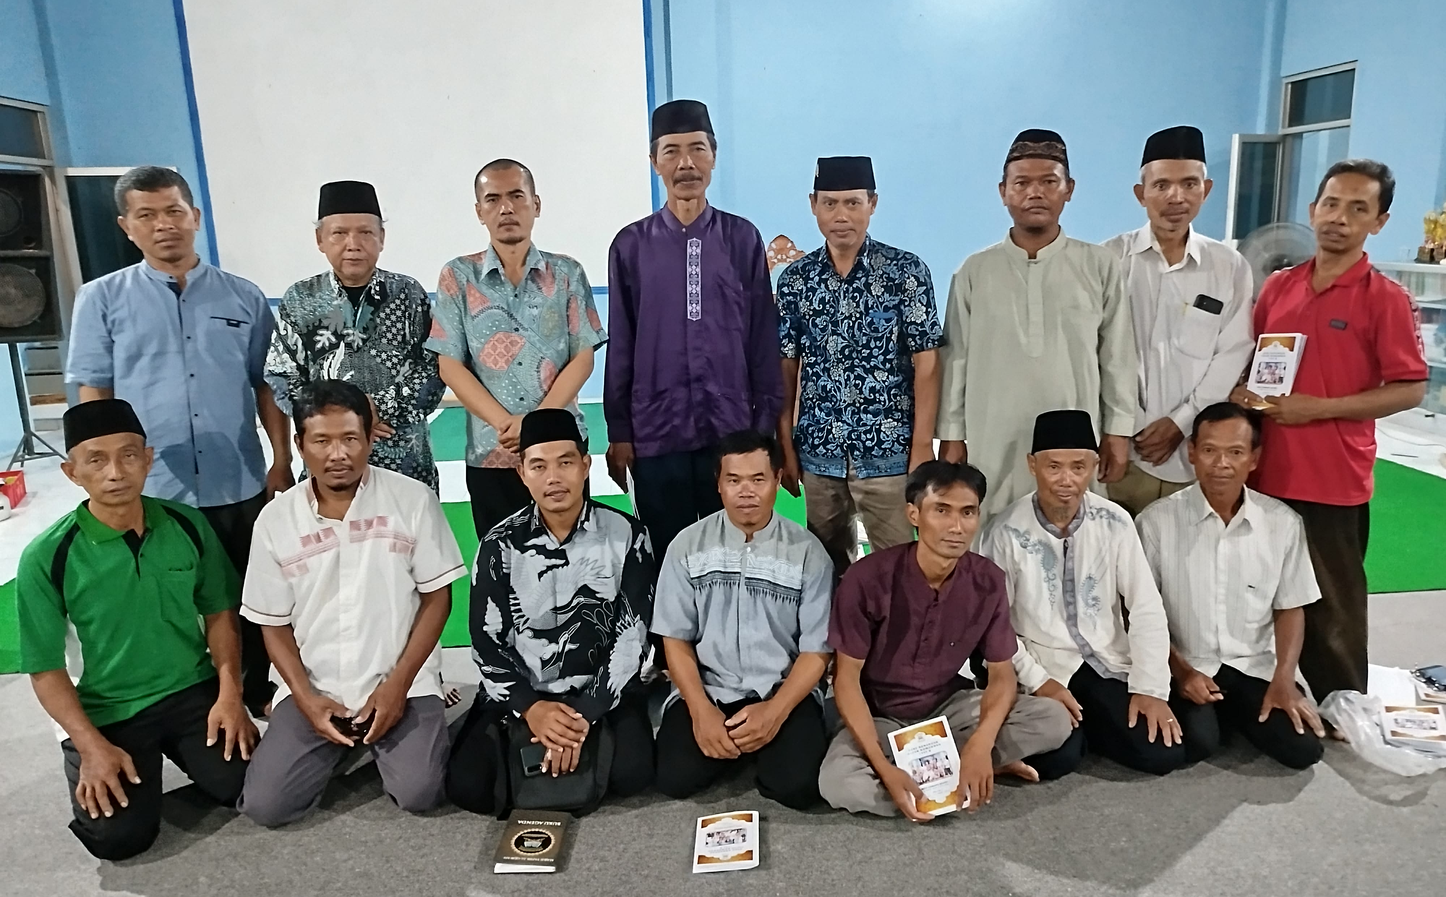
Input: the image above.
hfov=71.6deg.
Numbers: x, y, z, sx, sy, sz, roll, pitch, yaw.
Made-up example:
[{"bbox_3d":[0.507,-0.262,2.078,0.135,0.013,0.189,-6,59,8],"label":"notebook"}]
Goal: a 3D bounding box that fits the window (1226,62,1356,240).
[{"bbox_3d":[4.323,-2.266,7.869,0.680,1.340,0.880,-3,13,-4],"label":"window"}]

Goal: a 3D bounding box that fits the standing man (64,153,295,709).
[{"bbox_3d":[-1.601,0.001,3.017,0.550,1.652,0.300,-8,15,-25],"label":"standing man"}]

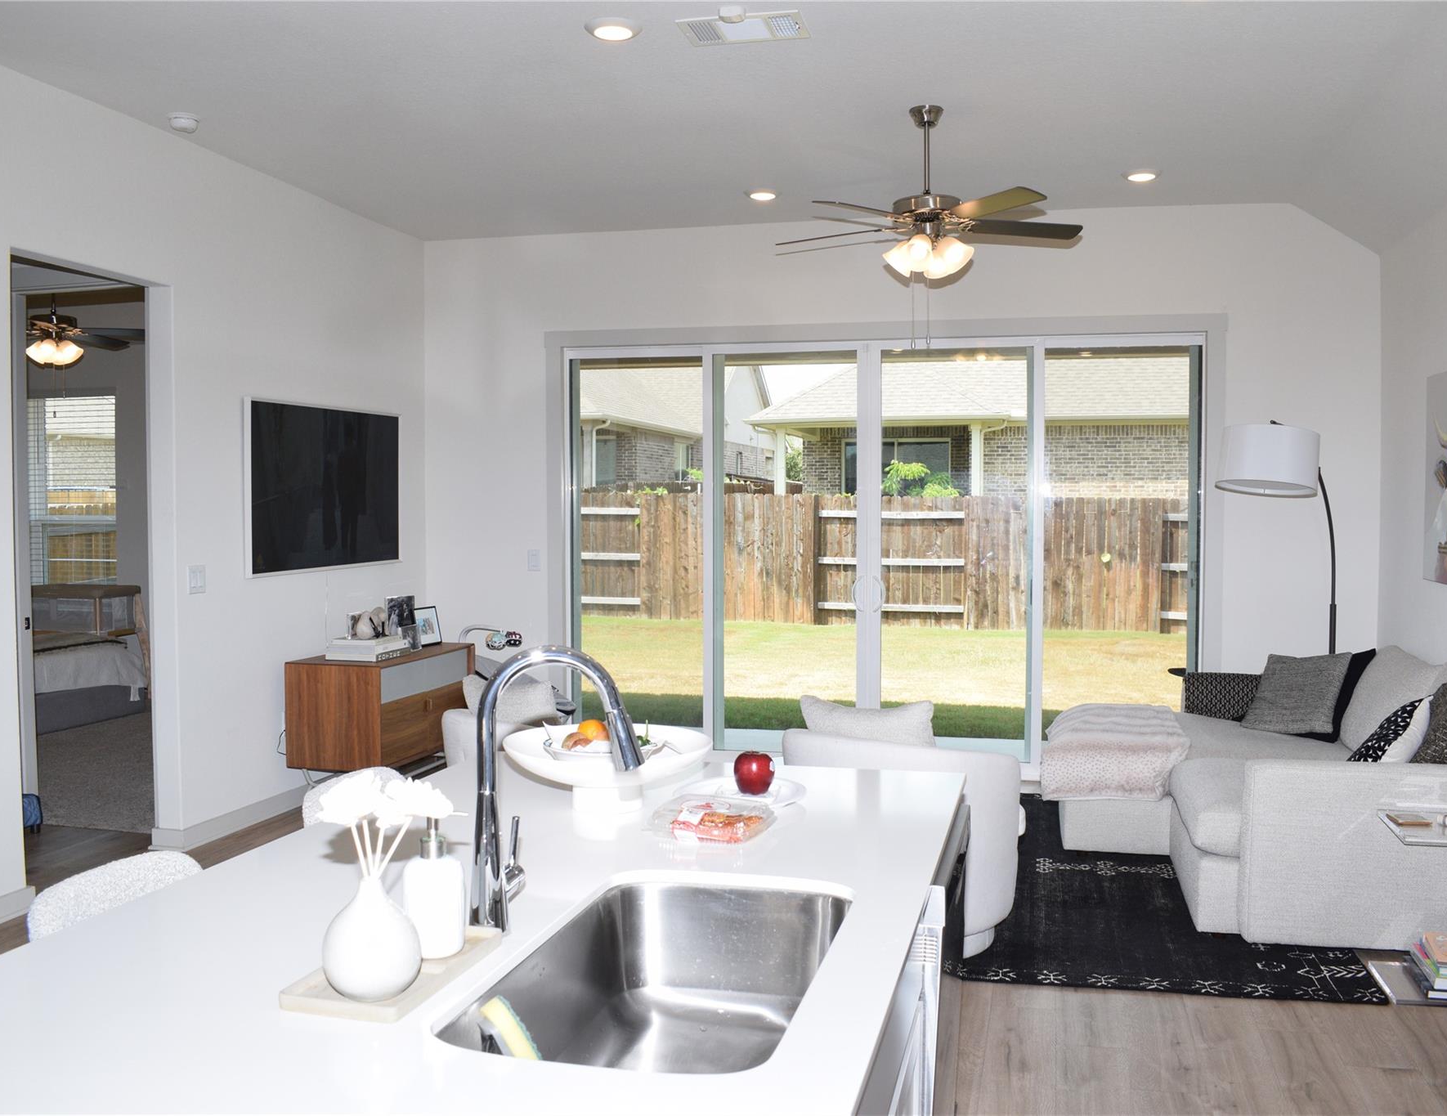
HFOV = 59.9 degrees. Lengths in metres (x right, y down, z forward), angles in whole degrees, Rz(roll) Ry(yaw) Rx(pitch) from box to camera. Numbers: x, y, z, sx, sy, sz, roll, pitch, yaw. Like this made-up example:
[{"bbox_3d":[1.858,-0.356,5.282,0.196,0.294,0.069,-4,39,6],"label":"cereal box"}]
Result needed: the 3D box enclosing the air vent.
[{"bbox_3d":[0.070,-1.722,4.114,0.400,0.020,0.238,1,3,15],"label":"air vent"}]

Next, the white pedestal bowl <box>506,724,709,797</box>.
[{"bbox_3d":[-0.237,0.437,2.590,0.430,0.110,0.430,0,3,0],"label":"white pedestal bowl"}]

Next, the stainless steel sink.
[{"bbox_3d":[-0.066,0.675,1.762,0.430,0.220,0.720,1,3,15],"label":"stainless steel sink"}]

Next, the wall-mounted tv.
[{"bbox_3d":[-2.055,-0.366,6.633,0.040,0.844,1.420,1,3,15],"label":"wall-mounted tv"}]

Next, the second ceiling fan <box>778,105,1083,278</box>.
[{"bbox_3d":[0.792,-1.412,4.902,1.270,0.650,1.230,1,3,10],"label":"second ceiling fan"}]

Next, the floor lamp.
[{"bbox_3d":[2.768,0.318,6.186,0.670,1.972,0.430,1,3,15],"label":"floor lamp"}]

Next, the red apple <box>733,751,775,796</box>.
[{"bbox_3d":[0.065,0.457,2.660,0.085,0.085,0.085,0,3,0],"label":"red apple"}]

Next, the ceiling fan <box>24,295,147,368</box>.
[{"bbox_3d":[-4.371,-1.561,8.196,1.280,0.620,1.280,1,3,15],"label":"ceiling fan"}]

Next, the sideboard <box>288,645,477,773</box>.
[{"bbox_3d":[-1.791,0.877,6.718,0.500,0.738,1.055,1,3,15],"label":"sideboard"}]

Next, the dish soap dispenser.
[{"bbox_3d":[-0.396,0.444,1.726,0.092,0.190,0.087,1,3,15],"label":"dish soap dispenser"}]

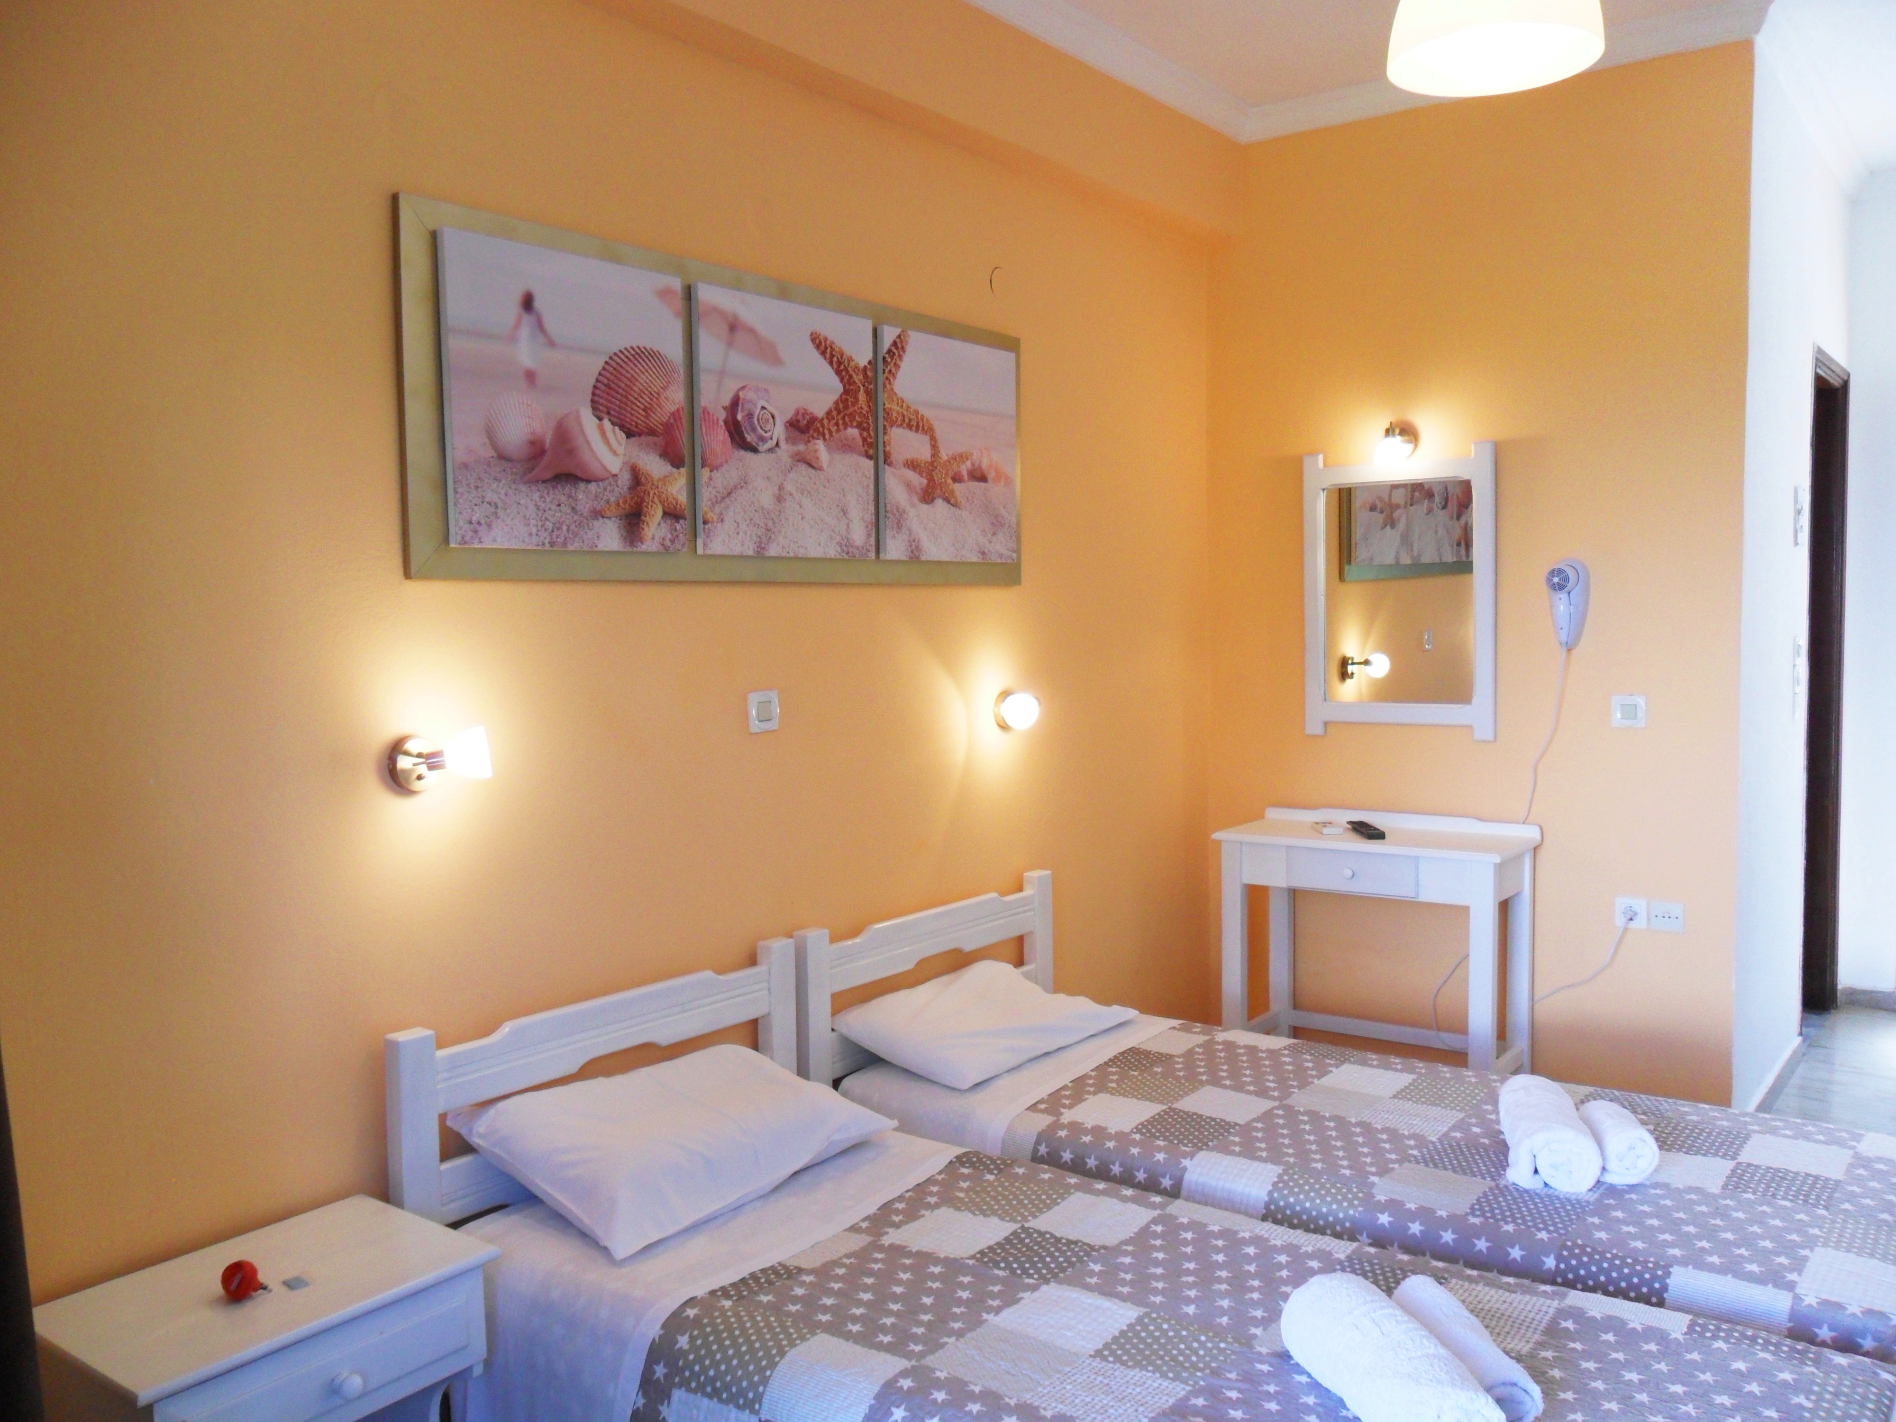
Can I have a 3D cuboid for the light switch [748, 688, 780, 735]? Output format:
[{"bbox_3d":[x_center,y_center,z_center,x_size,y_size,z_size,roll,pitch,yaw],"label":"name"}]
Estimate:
[{"bbox_3d":[-0.378,0.001,3.060,0.012,0.081,0.086,2,5,38],"label":"light switch"}]

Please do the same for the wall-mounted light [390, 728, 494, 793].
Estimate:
[{"bbox_3d":[-0.809,0.087,2.417,0.136,0.099,0.141,2,5,38],"label":"wall-mounted light"}]

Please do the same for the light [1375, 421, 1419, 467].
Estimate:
[{"bbox_3d":[1.222,-0.745,4.104,0.110,0.117,0.147,2,5,38],"label":"light"}]

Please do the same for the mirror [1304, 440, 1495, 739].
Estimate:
[{"bbox_3d":[1.265,-0.331,4.177,0.552,0.814,0.030,2,5,38],"label":"mirror"}]

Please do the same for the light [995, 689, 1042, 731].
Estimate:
[{"bbox_3d":[0.183,0.004,3.665,0.139,0.099,0.161,2,5,38],"label":"light"}]

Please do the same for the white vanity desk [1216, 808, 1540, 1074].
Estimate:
[{"bbox_3d":[1.170,0.701,4.108,0.801,0.792,0.363,2,5,38],"label":"white vanity desk"}]

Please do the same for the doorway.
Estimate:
[{"bbox_3d":[2.763,-0.039,4.744,0.136,2.125,0.744,2,5,38],"label":"doorway"}]

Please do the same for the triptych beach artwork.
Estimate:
[{"bbox_3d":[-0.330,-0.577,3.053,0.042,0.513,1.604,2,5,38],"label":"triptych beach artwork"}]

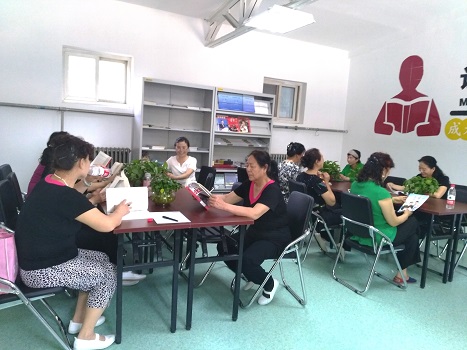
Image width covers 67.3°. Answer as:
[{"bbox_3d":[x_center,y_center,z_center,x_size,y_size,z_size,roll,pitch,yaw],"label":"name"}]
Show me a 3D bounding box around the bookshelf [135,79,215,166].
[{"bbox_3d":[-0.841,-0.229,4.947,1.033,2.056,0.340,-1,6,-33],"label":"bookshelf"}]

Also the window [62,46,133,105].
[{"bbox_3d":[-1.755,-1.246,4.545,0.824,0.665,0.119,0,7,-27],"label":"window"}]

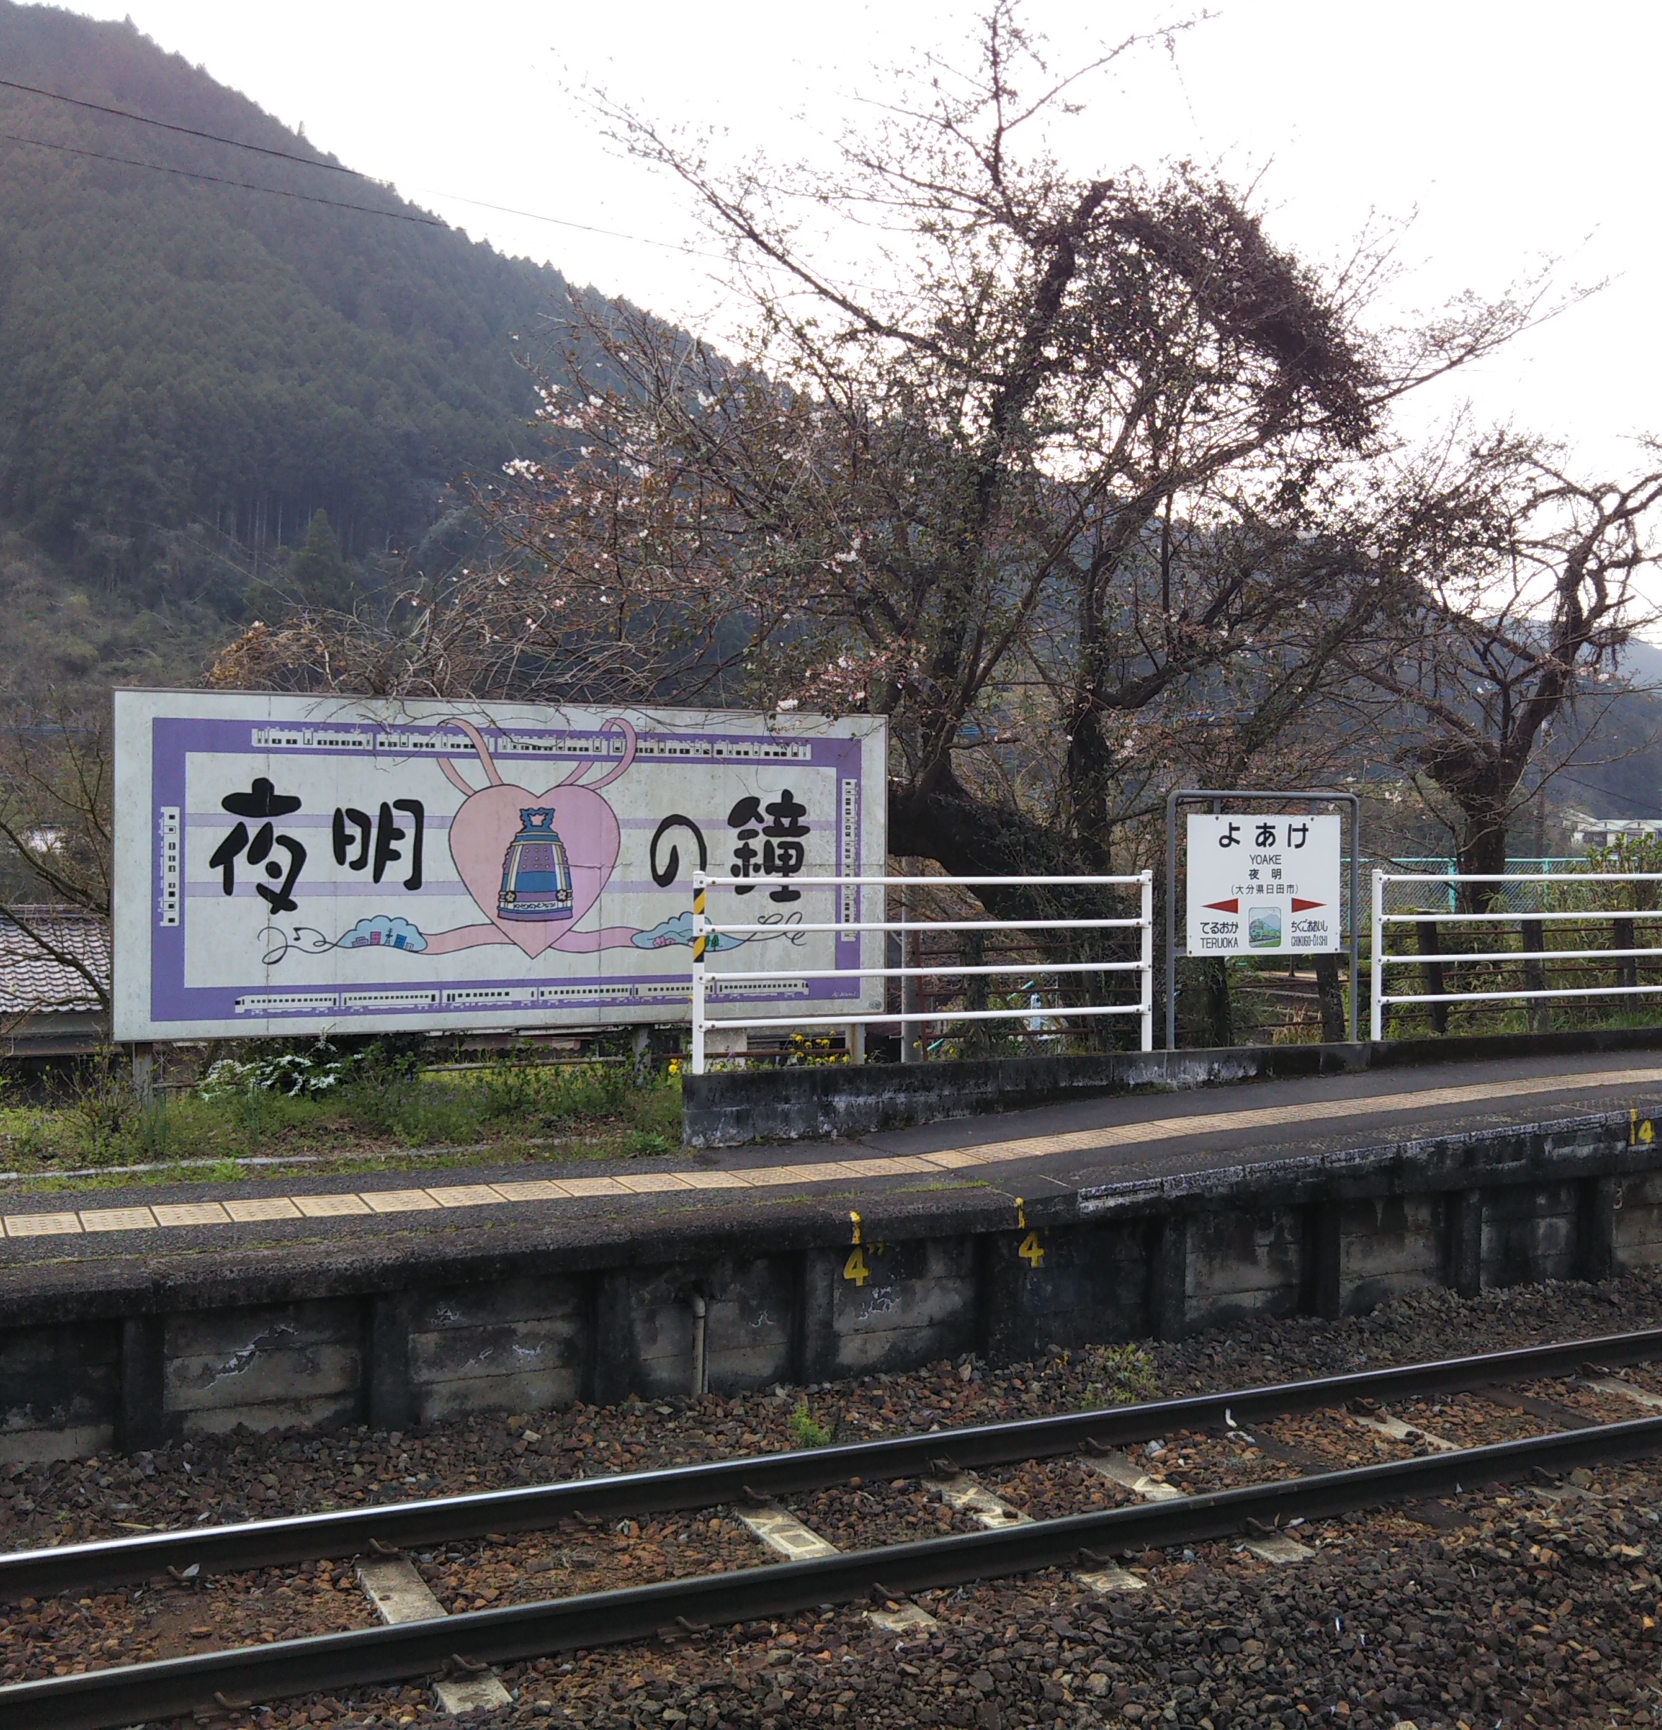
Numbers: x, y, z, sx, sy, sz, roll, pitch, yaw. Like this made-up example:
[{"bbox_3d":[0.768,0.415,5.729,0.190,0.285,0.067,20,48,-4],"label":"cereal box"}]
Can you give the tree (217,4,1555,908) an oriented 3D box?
[{"bbox_3d":[0.367,-2.400,14.300,9.500,7.600,6.800,0,1,0],"label":"tree"}]

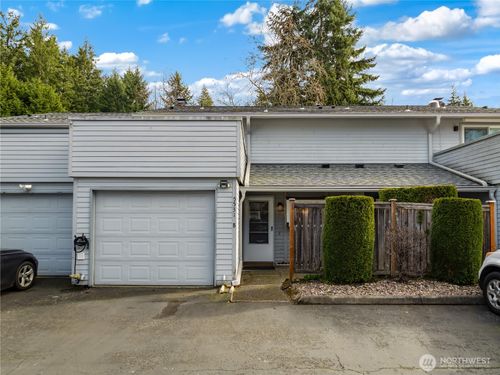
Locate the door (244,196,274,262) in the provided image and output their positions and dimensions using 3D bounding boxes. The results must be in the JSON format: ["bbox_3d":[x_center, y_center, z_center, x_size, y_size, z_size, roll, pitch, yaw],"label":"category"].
[{"bbox_3d":[0.287,1.288,11.600,0.930,2.050,0.070,0,-3,0],"label":"door"}]

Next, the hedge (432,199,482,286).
[{"bbox_3d":[4.590,1.150,8.330,0.960,1.860,0.930,0,-3,0],"label":"hedge"}]

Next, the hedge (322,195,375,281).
[{"bbox_3d":[2.210,1.150,8.370,1.050,1.870,0.980,0,-3,0],"label":"hedge"}]

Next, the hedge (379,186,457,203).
[{"bbox_3d":[4.280,1.100,9.650,1.800,2.200,0.920,0,-3,0],"label":"hedge"}]

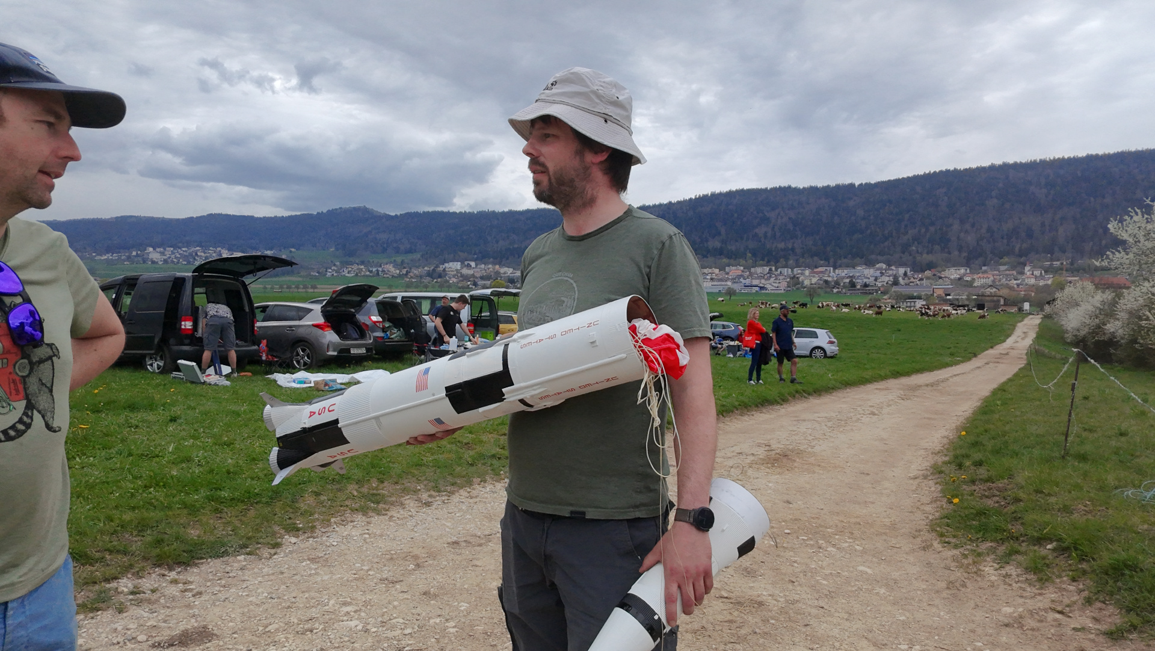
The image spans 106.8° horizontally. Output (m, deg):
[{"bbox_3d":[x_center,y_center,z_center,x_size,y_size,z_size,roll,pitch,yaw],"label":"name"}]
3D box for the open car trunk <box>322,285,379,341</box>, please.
[{"bbox_3d":[-4.940,-0.265,9.350,0.620,1.220,1.150,0,2,12],"label":"open car trunk"}]

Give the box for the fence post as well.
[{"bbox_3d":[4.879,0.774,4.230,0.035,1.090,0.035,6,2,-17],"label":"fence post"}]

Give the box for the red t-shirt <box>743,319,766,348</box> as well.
[{"bbox_3d":[3.980,0.172,9.600,0.330,0.590,0.430,2,3,37],"label":"red t-shirt"}]

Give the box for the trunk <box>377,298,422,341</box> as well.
[{"bbox_3d":[-4.830,-0.160,11.600,0.600,1.100,1.150,1,2,14],"label":"trunk"}]

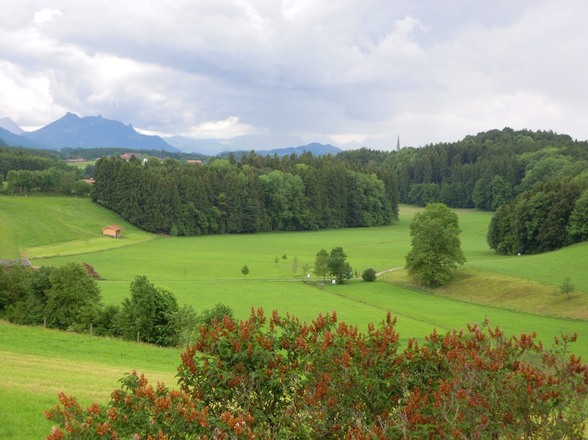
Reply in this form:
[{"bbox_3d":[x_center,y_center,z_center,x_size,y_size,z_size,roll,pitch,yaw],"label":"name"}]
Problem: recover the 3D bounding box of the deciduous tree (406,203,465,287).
[{"bbox_3d":[31.047,5.474,275.000,12.900,18.400,12.700,0,3,0],"label":"deciduous tree"}]

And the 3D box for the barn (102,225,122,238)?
[{"bbox_3d":[-55.696,3.525,385.000,5.000,4.150,4.800,1,3,10],"label":"barn"}]

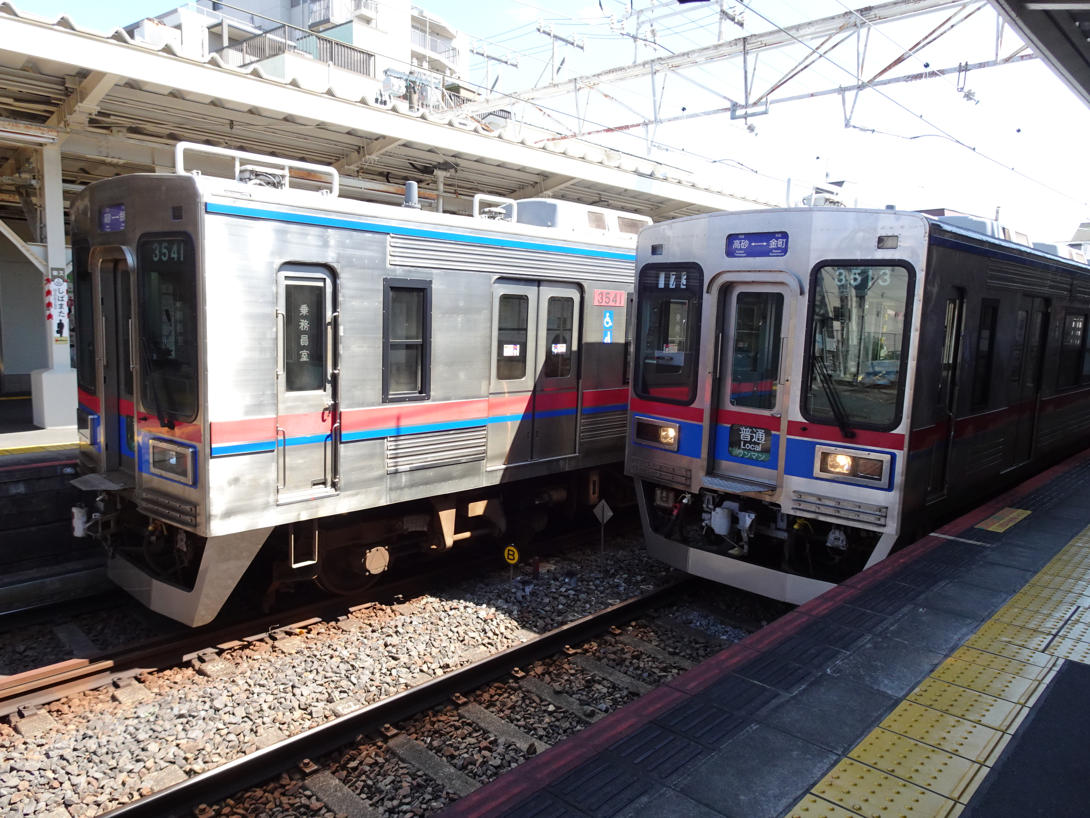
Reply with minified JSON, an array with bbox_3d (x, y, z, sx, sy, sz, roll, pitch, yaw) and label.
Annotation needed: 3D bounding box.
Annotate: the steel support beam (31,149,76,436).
[{"bbox_3d":[-5.853,-1.442,9.052,0.502,3.302,0.451,9,10,44],"label":"steel support beam"}]

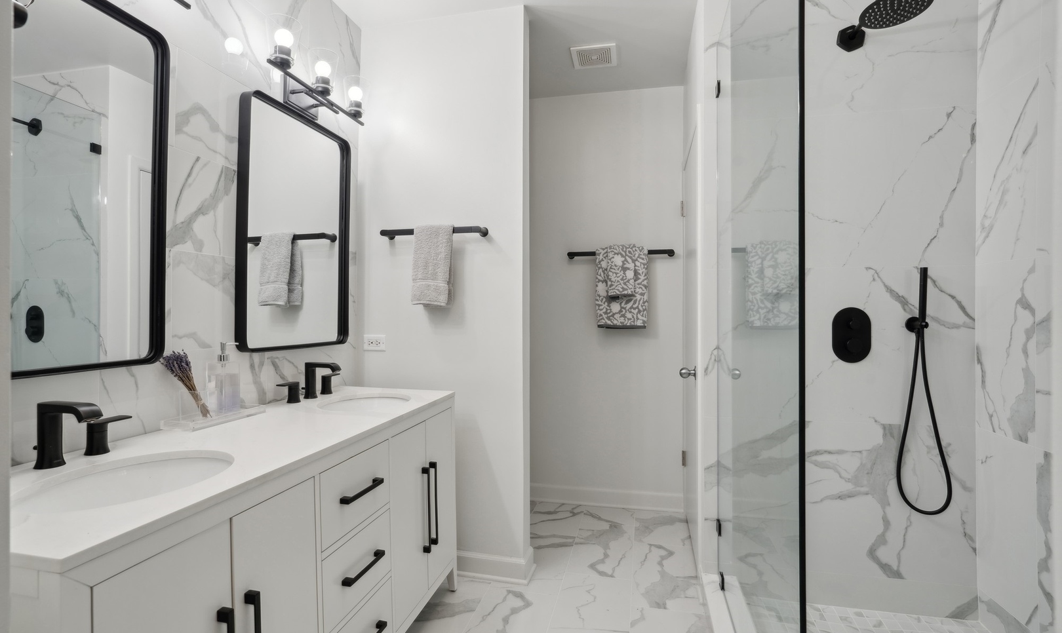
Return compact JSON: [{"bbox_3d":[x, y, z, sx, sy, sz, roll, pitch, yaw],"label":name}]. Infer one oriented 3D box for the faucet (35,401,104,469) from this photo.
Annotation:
[{"bbox_3d":[-1.066,0.272,1.090,0.145,0.148,0.052,0,0,13],"label":"faucet"}]

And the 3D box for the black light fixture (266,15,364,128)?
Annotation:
[{"bbox_3d":[-0.884,-0.980,1.962,0.169,0.220,0.595,0,0,13],"label":"black light fixture"}]

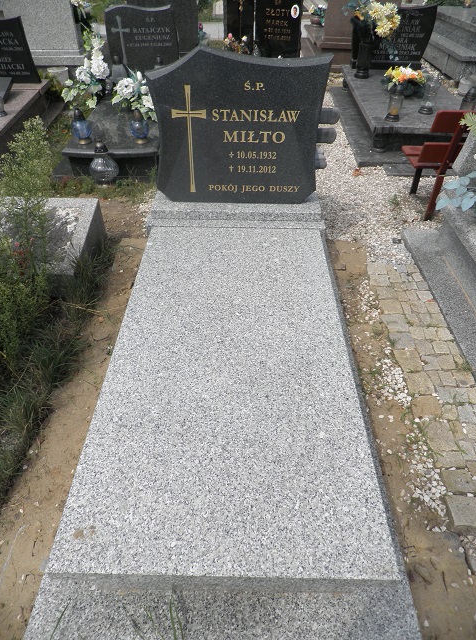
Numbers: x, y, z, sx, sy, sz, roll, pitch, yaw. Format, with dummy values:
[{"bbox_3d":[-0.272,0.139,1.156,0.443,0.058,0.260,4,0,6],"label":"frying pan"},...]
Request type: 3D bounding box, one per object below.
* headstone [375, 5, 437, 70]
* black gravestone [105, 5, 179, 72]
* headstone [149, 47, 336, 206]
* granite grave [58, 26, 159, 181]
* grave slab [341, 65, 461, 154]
[{"bbox_3d":[1.455,-2.735,4.284,0.750,0.540,0.140,2,43,1],"label":"headstone"},{"bbox_3d":[-0.827,-2.453,3.924,0.600,0.550,0.110,1,43,0],"label":"black gravestone"},{"bbox_3d":[0.001,-0.926,2.170,0.850,0.705,0.092,1,38,0],"label":"headstone"},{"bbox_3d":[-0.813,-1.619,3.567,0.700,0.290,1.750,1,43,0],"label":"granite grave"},{"bbox_3d":[1.465,-1.924,3.945,0.880,0.190,1.750,2,43,1],"label":"grave slab"}]

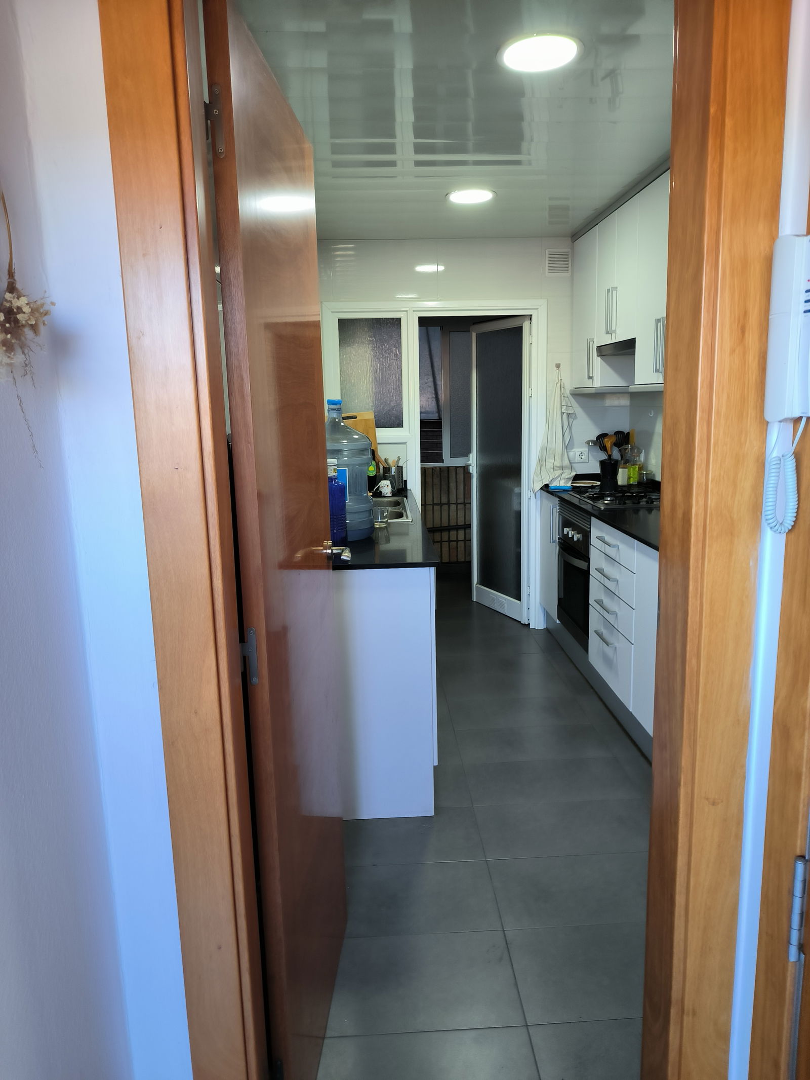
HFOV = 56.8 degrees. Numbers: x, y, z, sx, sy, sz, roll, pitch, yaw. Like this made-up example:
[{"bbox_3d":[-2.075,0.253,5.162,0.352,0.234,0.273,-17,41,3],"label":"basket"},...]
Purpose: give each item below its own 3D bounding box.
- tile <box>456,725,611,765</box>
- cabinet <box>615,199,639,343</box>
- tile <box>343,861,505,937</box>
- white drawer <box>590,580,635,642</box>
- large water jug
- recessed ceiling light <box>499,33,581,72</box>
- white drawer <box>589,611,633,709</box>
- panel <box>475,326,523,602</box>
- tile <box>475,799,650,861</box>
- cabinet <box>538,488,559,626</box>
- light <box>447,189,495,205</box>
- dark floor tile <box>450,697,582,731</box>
[{"bbox_3d":[0.509,0.824,3.015,0.598,0.010,0.304,-2,10,-2],"label":"tile"},{"bbox_3d":[1.176,-1.224,3.418,0.350,0.598,0.290,-2,10,-2],"label":"cabinet"},{"bbox_3d":[-0.044,1.025,2.131,0.600,0.010,0.308,-2,11,-2],"label":"tile"},{"bbox_3d":[1.105,0.273,3.193,0.467,0.139,0.585,-2,11,-2],"label":"white drawer"},{"bbox_3d":[-0.252,-0.264,2.815,0.270,0.507,0.270,-2,10,-2],"label":"large water jug"},{"bbox_3d":[0.355,-1.301,1.996,0.224,0.030,0.224,-2,10,-2],"label":"recessed ceiling light"},{"bbox_3d":[1.110,0.477,3.230,0.467,0.275,0.588,-2,11,-2],"label":"white drawer"},{"bbox_3d":[0.586,-0.468,4.732,0.015,1.664,0.538,-6,12,-25],"label":"panel"},{"bbox_3d":[0.542,0.948,2.457,0.600,0.010,0.308,-2,11,-2],"label":"tile"},{"bbox_3d":[1.106,0.077,4.334,0.570,0.692,0.450,-2,10,-2],"label":"cabinet"},{"bbox_3d":[0.297,-1.551,3.367,0.224,0.030,0.224,-2,10,-2],"label":"light"},{"bbox_3d":[0.496,0.769,3.315,0.598,0.010,0.304,-2,10,-2],"label":"dark floor tile"}]

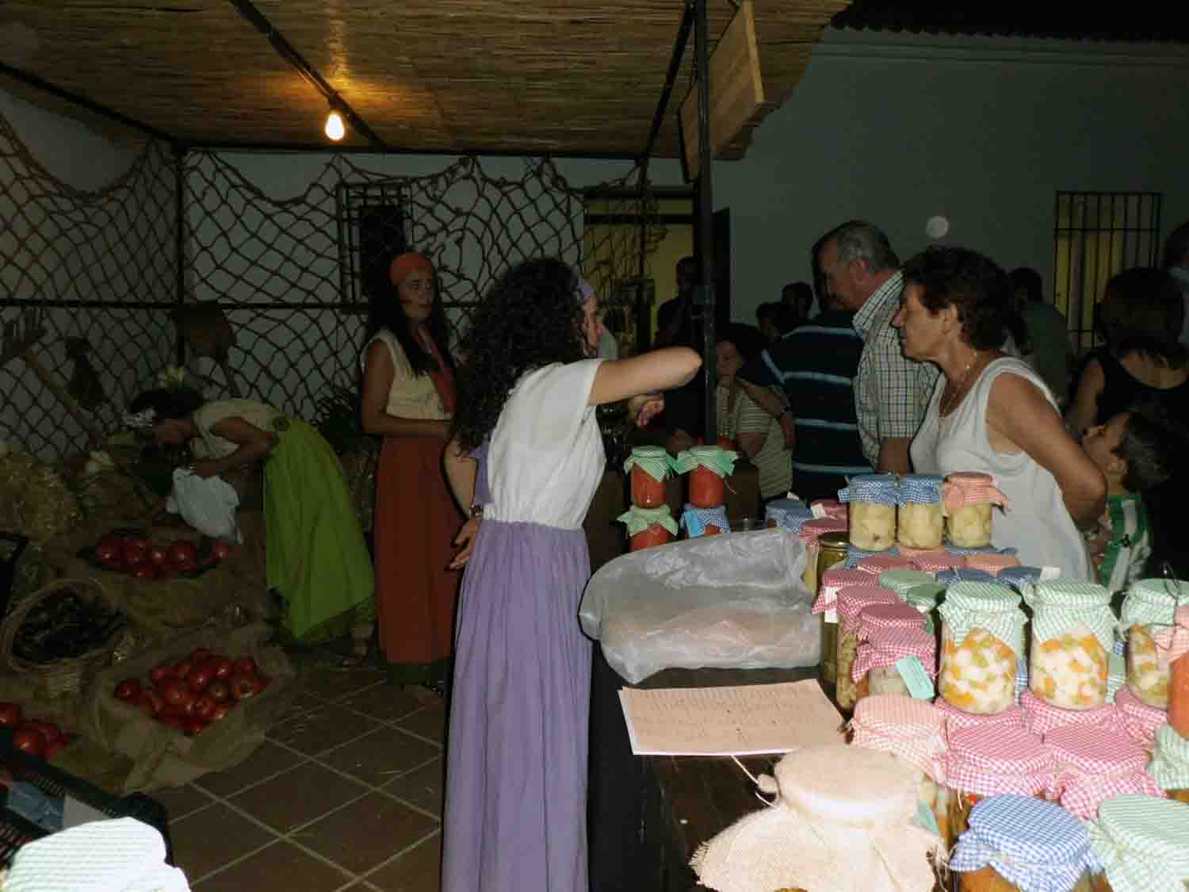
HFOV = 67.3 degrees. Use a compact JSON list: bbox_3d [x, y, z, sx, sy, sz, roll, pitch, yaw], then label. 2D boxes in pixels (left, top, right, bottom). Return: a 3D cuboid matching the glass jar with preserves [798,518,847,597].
[{"bbox_3d":[0.451,0.223,1.730,0.095,0.155,0.095,0,8,0],"label":"glass jar with preserves"}]

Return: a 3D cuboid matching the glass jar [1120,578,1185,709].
[{"bbox_3d":[0.631,0.216,0.977,0.097,0.130,0.096,0,7,0],"label":"glass jar"}]

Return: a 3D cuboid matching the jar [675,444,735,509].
[{"bbox_3d":[0.263,0.073,2.095,0.122,0.130,0.112,0,7,0],"label":"jar"}]

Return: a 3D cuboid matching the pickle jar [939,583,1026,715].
[{"bbox_3d":[0.424,0.218,0.973,0.097,0.130,0.096,0,7,0],"label":"pickle jar"}]

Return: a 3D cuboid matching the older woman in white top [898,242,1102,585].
[{"bbox_3d":[0.866,0.318,1.989,0.430,1.520,0.460,-1,7,-3],"label":"older woman in white top"}]

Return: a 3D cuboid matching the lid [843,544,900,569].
[{"bbox_3d":[0.500,0.202,1.592,0.098,0.045,0.098,-1,7,0],"label":"lid"}]

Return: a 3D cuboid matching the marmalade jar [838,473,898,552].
[{"bbox_3d":[0.476,0.114,1.534,0.092,0.119,0.088,0,8,0],"label":"marmalade jar"}]

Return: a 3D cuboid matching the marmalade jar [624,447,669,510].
[{"bbox_3d":[0.120,0.069,1.994,0.090,0.128,0.090,-1,7,0],"label":"marmalade jar"}]

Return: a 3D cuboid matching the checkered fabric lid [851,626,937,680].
[{"bbox_3d":[0.388,0.268,1.139,0.095,0.050,0.095,-1,7,0],"label":"checkered fabric lid"}]

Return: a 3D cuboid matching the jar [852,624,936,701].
[{"bbox_3d":[0.389,0.317,1.146,0.093,0.150,0.093,-1,7,0],"label":"jar"}]

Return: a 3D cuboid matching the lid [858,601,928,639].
[{"bbox_3d":[0.409,0.252,1.230,0.098,0.048,0.098,-1,7,0],"label":"lid"}]

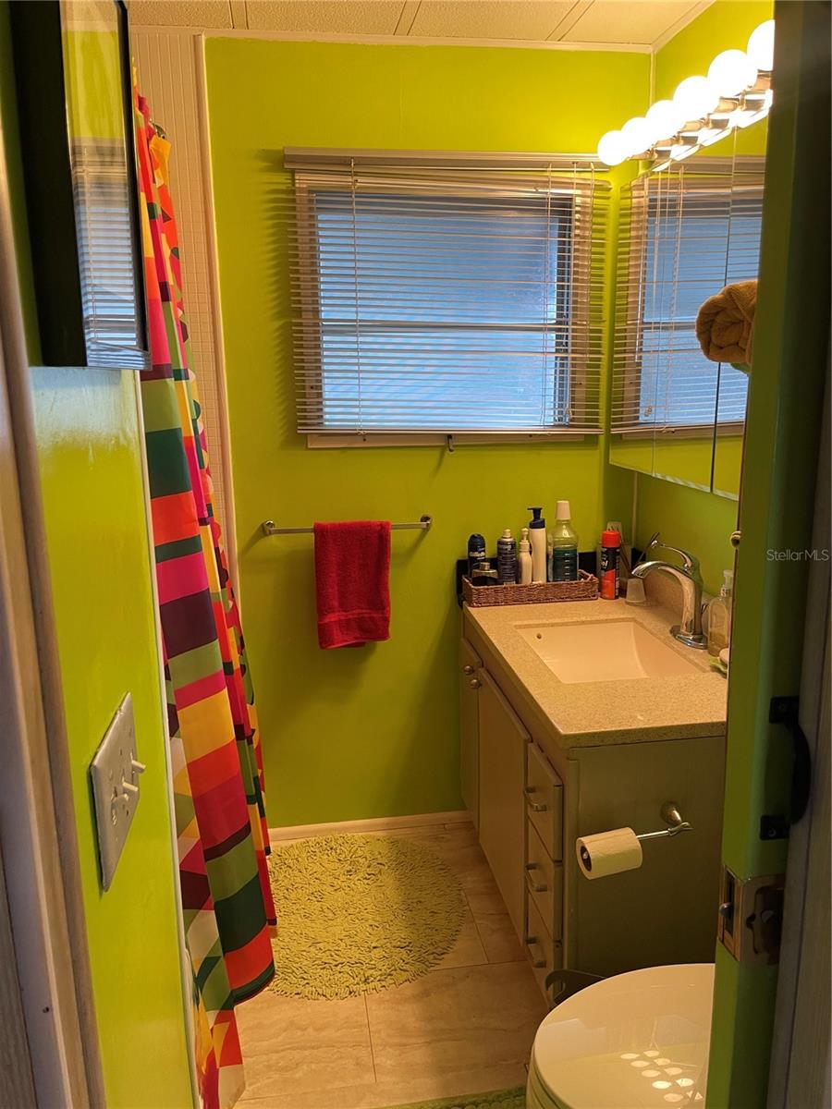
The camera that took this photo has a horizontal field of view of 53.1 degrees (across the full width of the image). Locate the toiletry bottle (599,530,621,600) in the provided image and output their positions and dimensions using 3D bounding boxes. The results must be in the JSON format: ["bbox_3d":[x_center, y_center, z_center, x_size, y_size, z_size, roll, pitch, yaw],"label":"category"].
[{"bbox_3d":[0.559,0.025,2.395,0.056,0.201,0.056,3,13,18],"label":"toiletry bottle"}]

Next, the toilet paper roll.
[{"bbox_3d":[0.370,0.573,1.598,0.102,0.076,0.076,-7,13,-13],"label":"toilet paper roll"}]

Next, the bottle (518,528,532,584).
[{"bbox_3d":[0.314,0.028,2.378,0.041,0.203,0.043,-1,12,-2],"label":"bottle"}]

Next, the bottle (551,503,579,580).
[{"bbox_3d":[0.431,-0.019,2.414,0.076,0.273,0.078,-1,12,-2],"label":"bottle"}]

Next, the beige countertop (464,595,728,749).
[{"bbox_3d":[0.467,0.228,2.016,0.548,0.030,0.944,-3,13,-8],"label":"beige countertop"}]

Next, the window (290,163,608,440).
[{"bbox_3d":[0.098,-0.669,2.295,0.850,0.720,0.090,-3,13,-8],"label":"window"}]

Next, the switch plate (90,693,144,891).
[{"bbox_3d":[-0.266,0.211,0.769,0.018,0.116,0.162,-3,12,-8],"label":"switch plate"}]

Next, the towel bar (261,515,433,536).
[{"bbox_3d":[-0.189,-0.083,2.366,0.490,0.046,0.075,-3,13,-8],"label":"towel bar"}]

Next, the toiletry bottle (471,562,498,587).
[{"bbox_3d":[0.203,0.081,2.433,0.074,0.117,0.040,-3,12,-8],"label":"toiletry bottle"}]

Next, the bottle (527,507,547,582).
[{"bbox_3d":[0.351,-0.008,2.401,0.060,0.261,0.049,-3,13,-8],"label":"bottle"}]

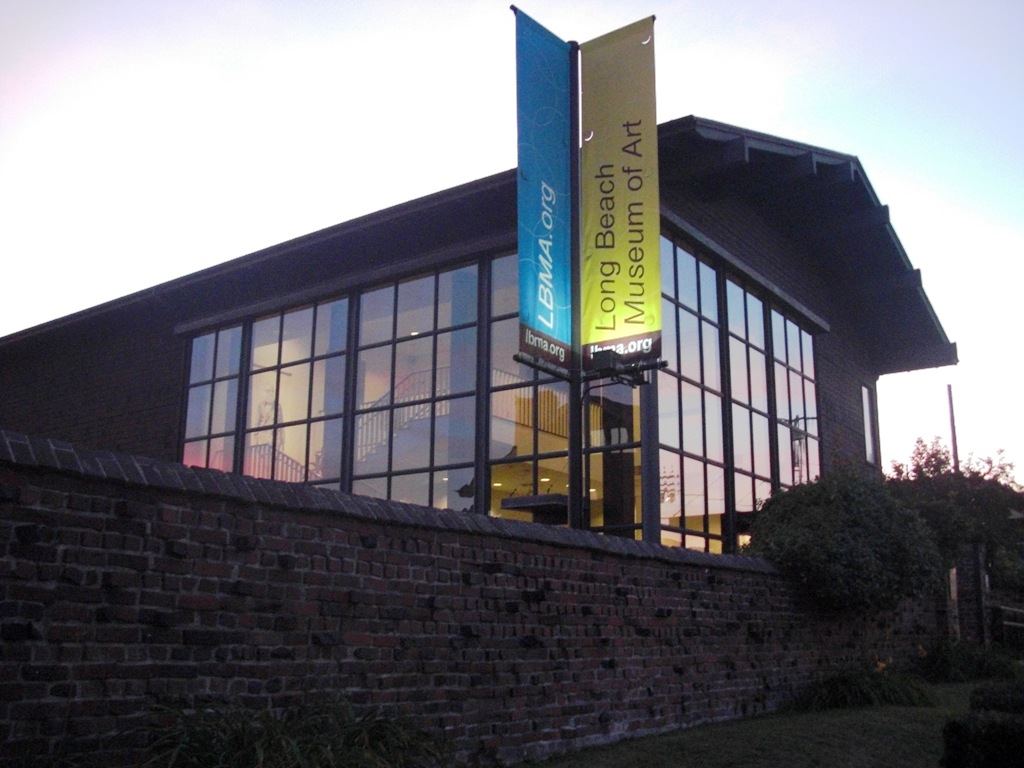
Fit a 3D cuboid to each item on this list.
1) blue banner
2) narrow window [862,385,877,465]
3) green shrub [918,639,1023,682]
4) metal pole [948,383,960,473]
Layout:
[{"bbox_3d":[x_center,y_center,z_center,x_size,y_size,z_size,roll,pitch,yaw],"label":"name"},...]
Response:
[{"bbox_3d":[0.270,-1.584,8.619,0.050,2.900,0.770,-9,-17,35],"label":"blue banner"},{"bbox_3d":[8.500,0.986,25.380,0.100,1.900,0.620,-9,-17,35],"label":"narrow window"},{"bbox_3d":[6.644,4.054,15.500,1.000,0.620,1.400,-9,-17,35],"label":"green shrub"},{"bbox_3d":[9.848,3.052,23.255,0.110,6.262,0.110,-9,-17,35],"label":"metal pole"}]

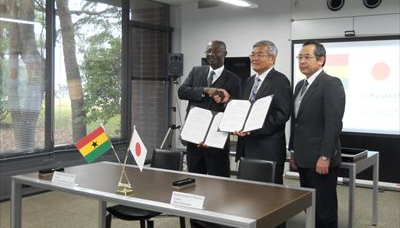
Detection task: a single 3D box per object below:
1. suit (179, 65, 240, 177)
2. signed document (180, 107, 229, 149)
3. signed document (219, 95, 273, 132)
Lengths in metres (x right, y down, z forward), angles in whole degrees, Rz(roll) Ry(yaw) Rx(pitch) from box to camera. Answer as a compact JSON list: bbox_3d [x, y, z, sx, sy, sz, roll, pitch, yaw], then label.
[{"bbox_3d":[0.086,0.332,4.095,0.560,1.480,0.400,2,4,27],"label":"suit"},{"bbox_3d":[0.064,0.108,3.860,0.420,0.300,0.045,11,-13,29],"label":"signed document"},{"bbox_3d":[0.342,0.003,3.490,0.420,0.300,0.050,-5,-39,42],"label":"signed document"}]

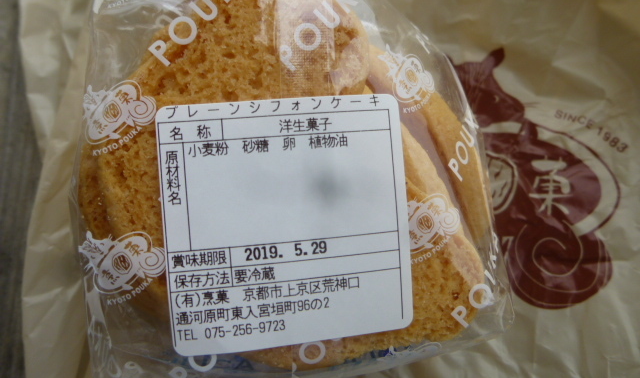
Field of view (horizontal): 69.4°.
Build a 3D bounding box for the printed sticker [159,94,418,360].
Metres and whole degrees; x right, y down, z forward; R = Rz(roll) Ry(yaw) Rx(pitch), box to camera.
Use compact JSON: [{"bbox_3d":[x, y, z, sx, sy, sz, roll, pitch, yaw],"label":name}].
[{"bbox_3d":[-0.007,0.008,0.113,0.059,0.002,0.059,-4,91,-8],"label":"printed sticker"}]

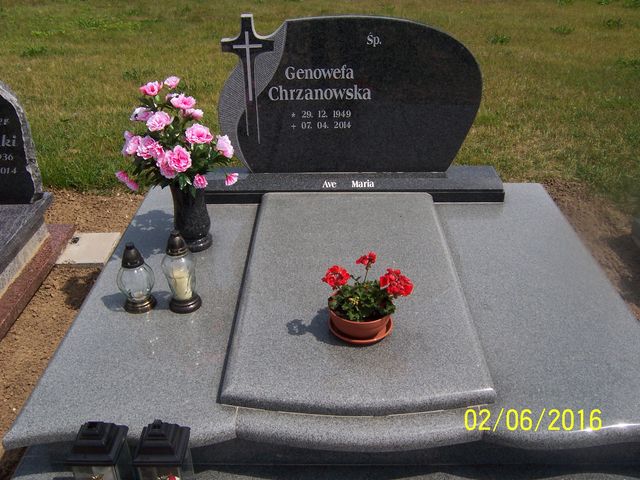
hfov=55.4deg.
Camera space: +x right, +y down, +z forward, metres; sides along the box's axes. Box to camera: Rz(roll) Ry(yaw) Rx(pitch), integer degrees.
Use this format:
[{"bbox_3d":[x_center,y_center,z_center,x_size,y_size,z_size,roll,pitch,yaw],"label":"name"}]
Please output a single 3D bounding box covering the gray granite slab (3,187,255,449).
[{"bbox_3d":[-0.492,0.145,2.166,0.569,0.062,1.452,0,31,1],"label":"gray granite slab"}]

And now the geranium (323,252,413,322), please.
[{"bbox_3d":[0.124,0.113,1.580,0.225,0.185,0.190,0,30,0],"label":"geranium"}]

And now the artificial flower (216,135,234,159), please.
[{"bbox_3d":[-0.328,-0.324,2.115,0.055,0.080,0.080,-5,24,36],"label":"artificial flower"}]

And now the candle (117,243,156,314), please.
[{"bbox_3d":[-0.588,0.109,1.940,0.125,0.232,0.125,0,31,1],"label":"candle"}]

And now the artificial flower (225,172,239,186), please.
[{"bbox_3d":[-0.293,-0.200,2.020,0.040,0.050,0.050,36,43,18],"label":"artificial flower"}]

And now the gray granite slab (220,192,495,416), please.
[{"bbox_3d":[0.102,0.126,2.075,0.737,0.060,1.194,0,31,1],"label":"gray granite slab"}]

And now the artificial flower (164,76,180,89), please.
[{"bbox_3d":[-0.490,-0.523,2.026,0.058,0.050,0.055,11,2,18],"label":"artificial flower"}]

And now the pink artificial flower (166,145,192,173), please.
[{"bbox_3d":[-0.460,-0.267,1.997,0.086,0.088,0.055,-3,19,-5],"label":"pink artificial flower"}]

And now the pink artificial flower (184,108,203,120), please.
[{"bbox_3d":[-0.432,-0.428,2.082,0.060,0.050,0.050,-23,20,-33],"label":"pink artificial flower"}]

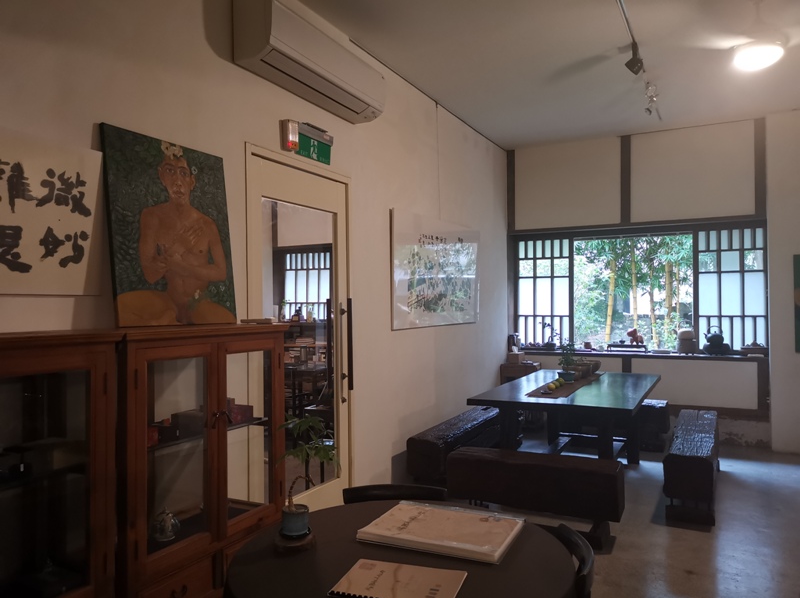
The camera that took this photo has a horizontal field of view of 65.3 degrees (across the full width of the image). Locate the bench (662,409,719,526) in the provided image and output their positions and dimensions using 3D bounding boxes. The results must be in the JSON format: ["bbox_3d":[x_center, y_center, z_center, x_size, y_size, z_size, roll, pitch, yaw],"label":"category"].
[{"bbox_3d":[2.086,1.132,4.421,0.288,0.411,1.795,-1,-1,27],"label":"bench"}]

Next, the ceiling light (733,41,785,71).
[{"bbox_3d":[1.867,-1.260,3.250,0.235,0.065,0.235,-1,-1,27],"label":"ceiling light"}]

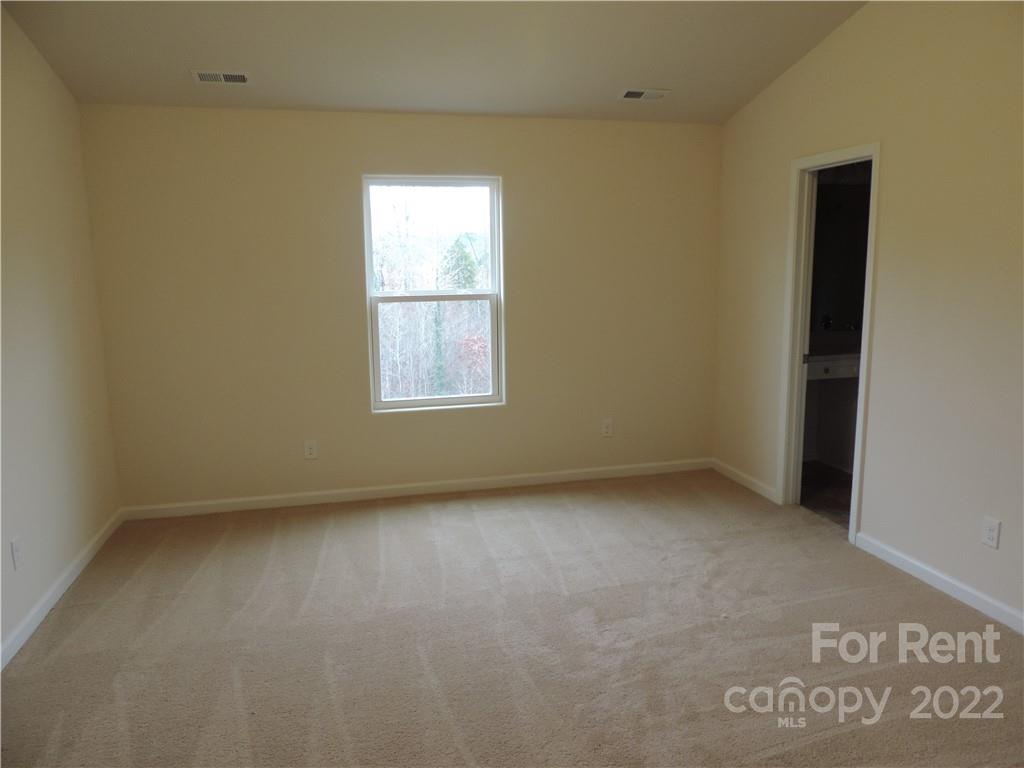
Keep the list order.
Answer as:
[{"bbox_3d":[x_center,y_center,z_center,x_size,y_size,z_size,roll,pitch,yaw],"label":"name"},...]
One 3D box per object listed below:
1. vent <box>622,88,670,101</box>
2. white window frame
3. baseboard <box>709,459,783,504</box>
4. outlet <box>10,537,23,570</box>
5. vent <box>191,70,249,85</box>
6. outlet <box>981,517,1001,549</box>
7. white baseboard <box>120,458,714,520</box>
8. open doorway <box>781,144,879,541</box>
[{"bbox_3d":[0.830,-1.772,4.367,0.280,0.018,0.135,-3,-4,-13],"label":"vent"},{"bbox_3d":[-0.498,-0.583,4.651,0.878,1.486,0.100,-3,10,-13],"label":"white window frame"},{"bbox_3d":[1.591,0.655,4.881,0.015,0.080,0.829,-3,10,-13],"label":"baseboard"},{"bbox_3d":[-2.052,0.701,2.941,0.010,0.117,0.072,-3,10,-13],"label":"outlet"},{"bbox_3d":[-1.560,-1.637,3.816,0.280,0.018,0.135,-3,-4,-13],"label":"vent"},{"bbox_3d":[2.029,0.629,3.003,0.010,0.117,0.072,-3,10,-13],"label":"outlet"},{"bbox_3d":[-0.448,0.700,4.824,3.980,0.080,0.016,-3,10,-13],"label":"white baseboard"},{"bbox_3d":[1.807,-0.216,3.993,0.140,2.084,0.706,-3,10,-13],"label":"open doorway"}]

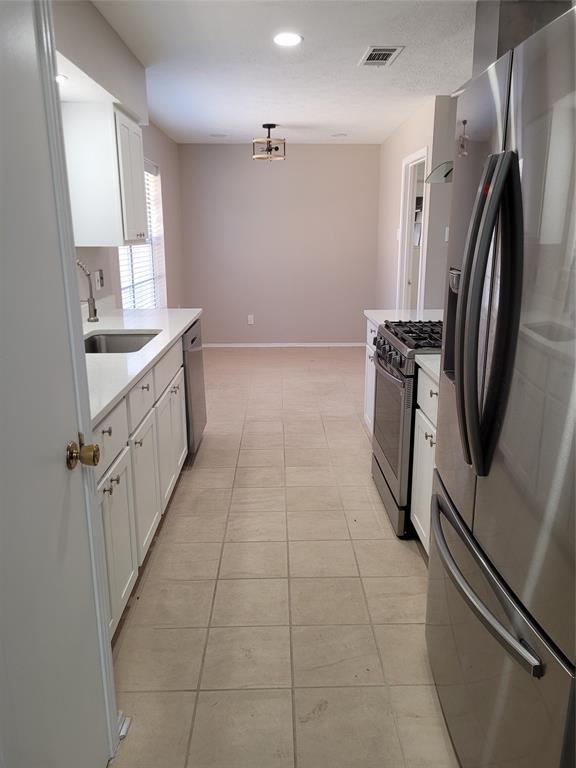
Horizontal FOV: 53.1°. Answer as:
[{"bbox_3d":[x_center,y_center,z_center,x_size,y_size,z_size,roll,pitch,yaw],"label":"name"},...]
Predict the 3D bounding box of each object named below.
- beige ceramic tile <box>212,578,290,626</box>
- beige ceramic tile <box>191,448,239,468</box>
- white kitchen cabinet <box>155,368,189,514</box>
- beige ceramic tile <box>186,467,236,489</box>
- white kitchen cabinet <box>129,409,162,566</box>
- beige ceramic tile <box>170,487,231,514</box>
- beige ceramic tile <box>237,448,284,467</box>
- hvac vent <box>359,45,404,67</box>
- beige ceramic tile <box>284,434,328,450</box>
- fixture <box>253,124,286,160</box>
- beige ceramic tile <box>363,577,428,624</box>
[{"bbox_3d":[-0.144,0.876,2.309,0.302,0.010,0.302,-1,15,-1],"label":"beige ceramic tile"},{"bbox_3d":[-0.476,0.492,3.761,0.301,0.012,0.300,-1,15,-1],"label":"beige ceramic tile"},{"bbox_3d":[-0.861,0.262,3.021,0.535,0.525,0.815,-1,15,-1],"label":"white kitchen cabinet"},{"bbox_3d":[-0.472,0.571,3.485,0.302,0.010,0.302,-1,15,-1],"label":"beige ceramic tile"},{"bbox_3d":[-0.883,0.427,2.502,0.560,0.560,0.460,-1,15,-1],"label":"white kitchen cabinet"},{"bbox_3d":[-0.467,0.648,3.190,0.302,0.010,0.302,-1,15,-1],"label":"beige ceramic tile"},{"bbox_3d":[-0.173,0.493,3.795,0.302,0.012,0.302,-1,15,-1],"label":"beige ceramic tile"},{"bbox_3d":[0.553,-1.940,3.443,0.210,0.022,0.400,-1,15,-1],"label":"hvac vent"},{"bbox_3d":[0.125,0.407,4.073,0.299,0.010,0.299,-1,15,-1],"label":"beige ceramic tile"},{"bbox_3d":[-0.184,-2.386,5.713,0.325,0.323,0.325,-1,15,-1],"label":"fixture"},{"bbox_3d":[0.464,0.866,2.310,0.301,0.012,0.300,-1,15,-1],"label":"beige ceramic tile"}]

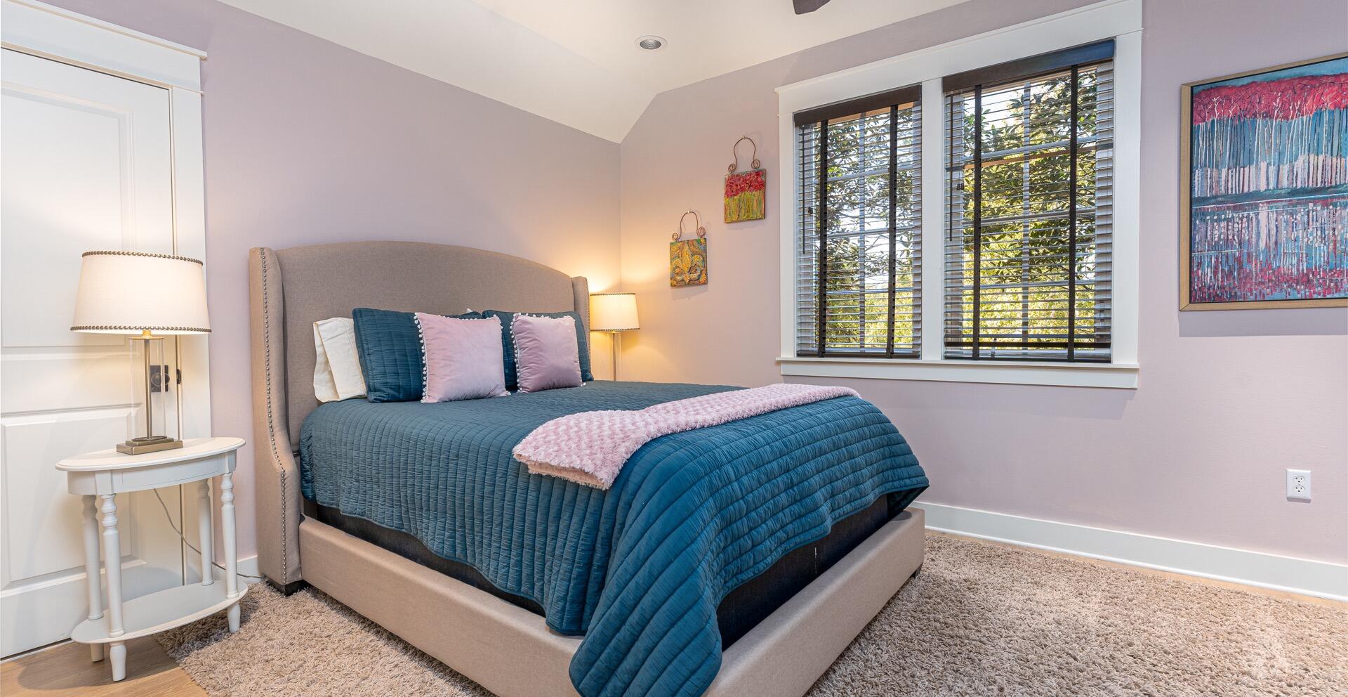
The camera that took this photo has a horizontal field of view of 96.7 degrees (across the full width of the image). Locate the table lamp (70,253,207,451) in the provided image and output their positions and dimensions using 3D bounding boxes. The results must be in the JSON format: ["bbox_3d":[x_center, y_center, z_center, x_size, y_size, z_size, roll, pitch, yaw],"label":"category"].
[{"bbox_3d":[-1.803,0.025,2.052,0.360,0.656,0.360,1,2,37],"label":"table lamp"}]

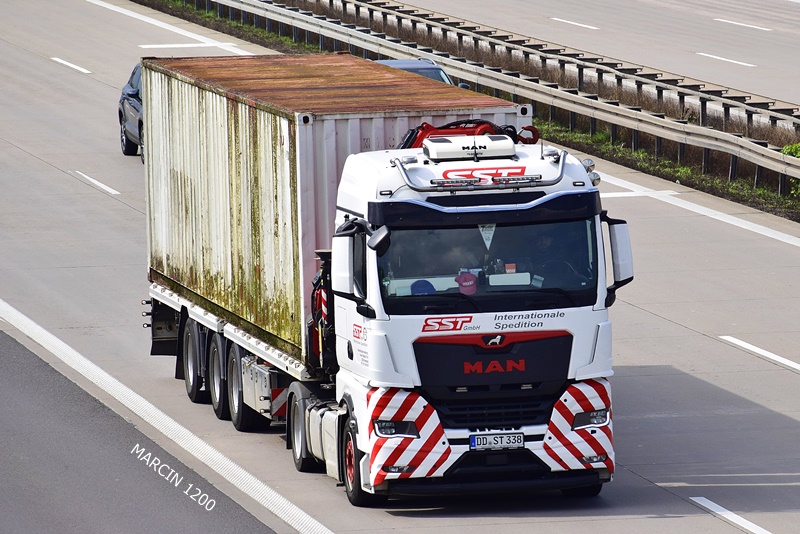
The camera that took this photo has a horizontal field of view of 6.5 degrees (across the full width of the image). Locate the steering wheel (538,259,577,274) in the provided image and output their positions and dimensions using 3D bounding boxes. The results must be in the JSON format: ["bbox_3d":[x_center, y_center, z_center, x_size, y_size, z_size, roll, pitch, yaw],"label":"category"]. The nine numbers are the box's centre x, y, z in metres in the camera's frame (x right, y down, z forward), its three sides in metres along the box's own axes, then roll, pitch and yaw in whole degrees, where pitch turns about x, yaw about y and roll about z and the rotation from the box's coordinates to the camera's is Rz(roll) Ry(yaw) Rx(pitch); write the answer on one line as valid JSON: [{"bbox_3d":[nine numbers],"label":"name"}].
[{"bbox_3d":[1.507,0.103,68.883,0.460,0.460,0.100,-2,43,-10],"label":"steering wheel"}]

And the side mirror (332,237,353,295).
[{"bbox_3d":[-0.562,-0.015,68.124,0.200,0.550,0.170,-2,5,-10],"label":"side mirror"}]

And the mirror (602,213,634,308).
[{"bbox_3d":[2.140,-0.073,68.578,0.280,0.880,0.250,-2,5,-10],"label":"mirror"}]

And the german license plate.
[{"bbox_3d":[0.938,1.696,68.057,0.530,0.120,0.020,-2,5,-10],"label":"german license plate"}]

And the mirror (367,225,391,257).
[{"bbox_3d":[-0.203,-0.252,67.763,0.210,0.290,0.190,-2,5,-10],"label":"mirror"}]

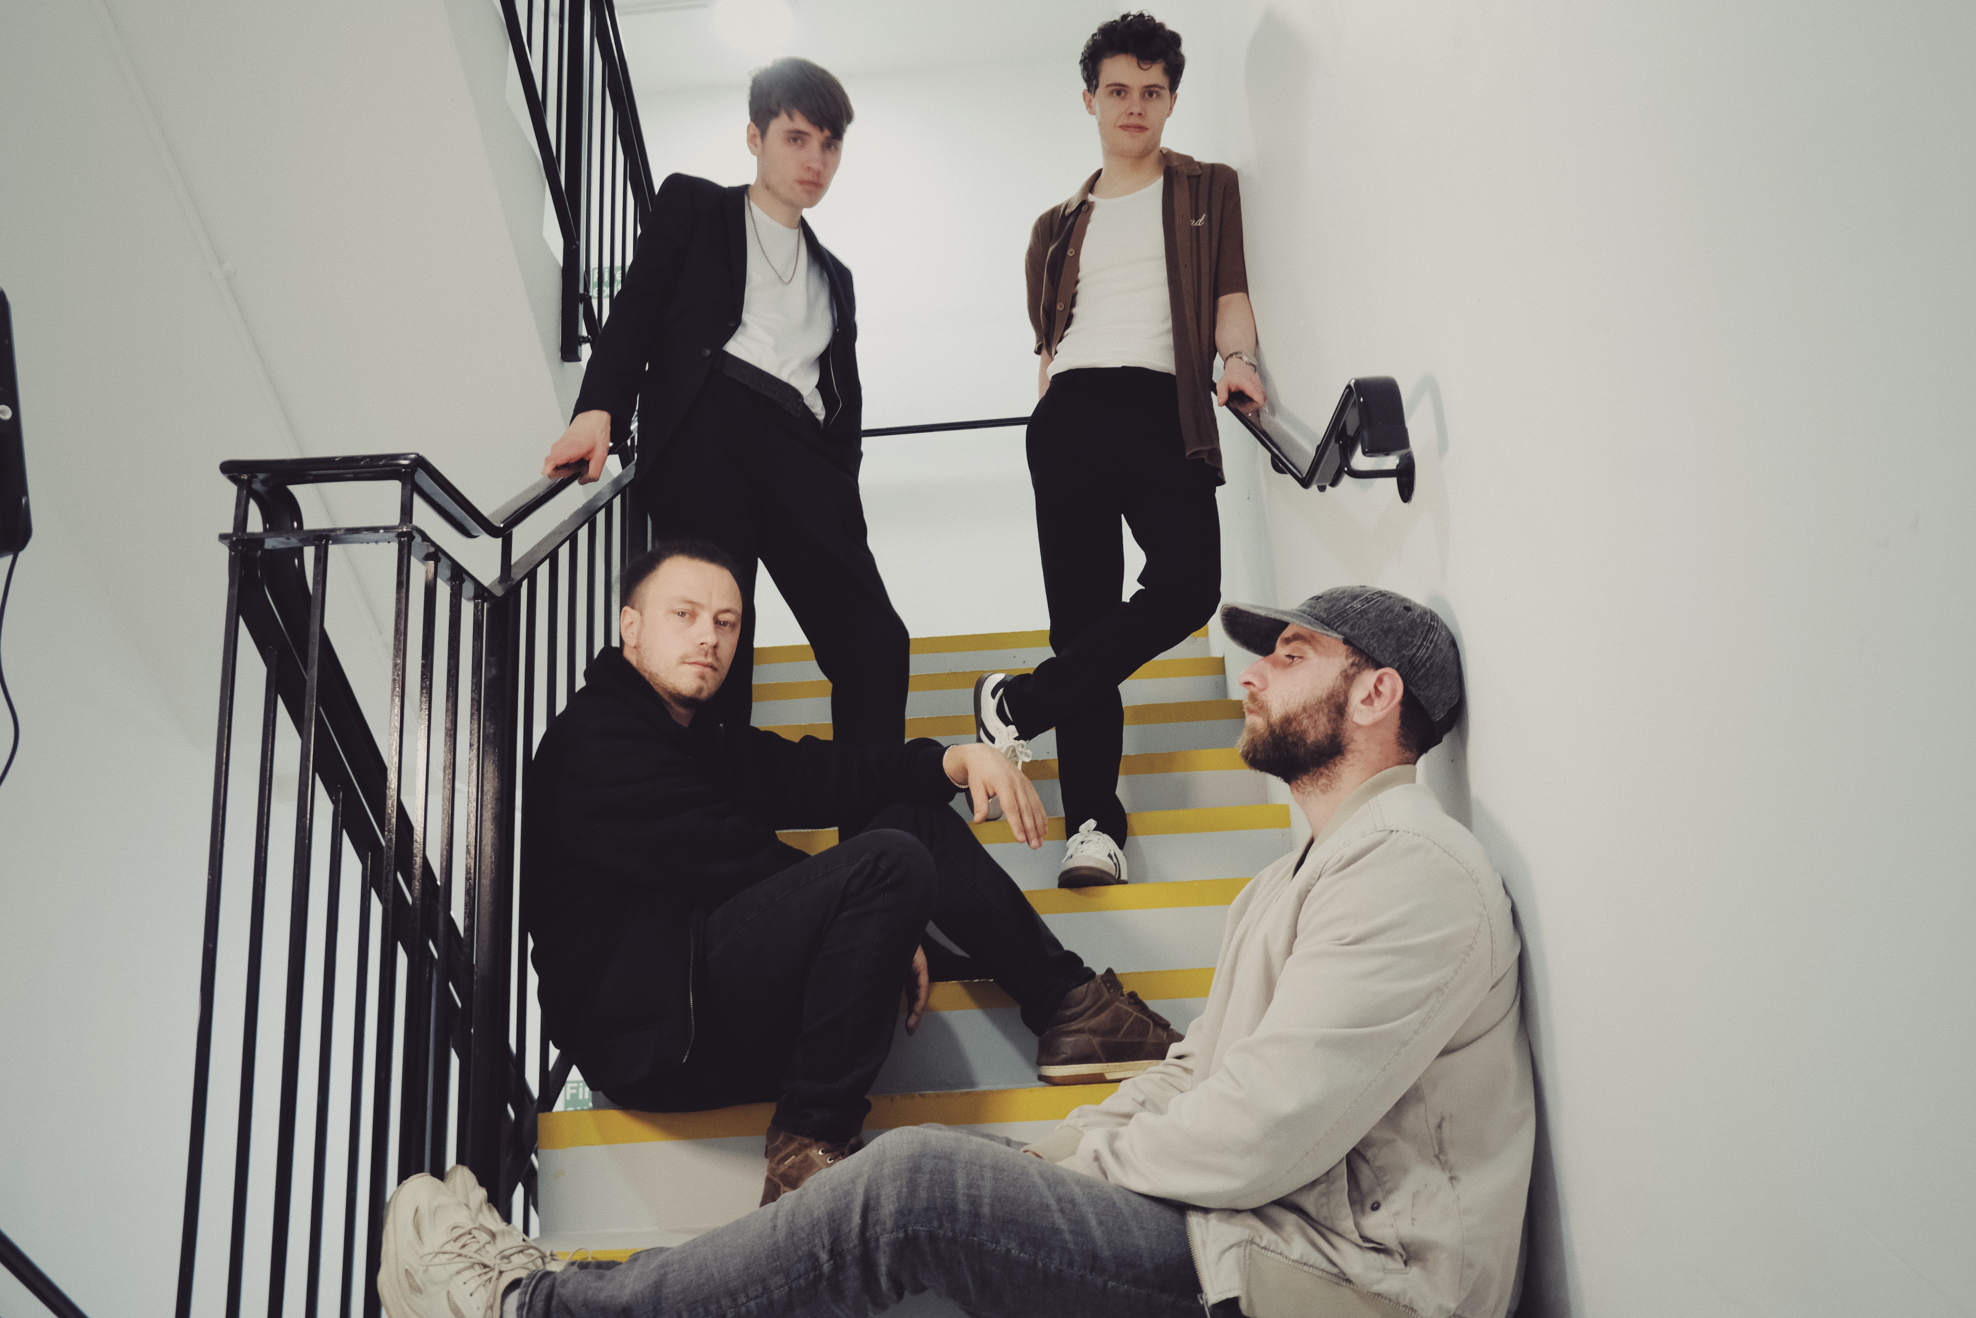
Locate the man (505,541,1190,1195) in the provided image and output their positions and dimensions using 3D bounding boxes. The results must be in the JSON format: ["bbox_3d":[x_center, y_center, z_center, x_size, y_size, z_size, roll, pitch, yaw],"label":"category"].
[{"bbox_3d":[-0.202,0.290,2.186,0.970,1.000,0.562,-9,-15,22],"label":"man"}]

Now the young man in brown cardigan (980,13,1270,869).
[{"bbox_3d":[0.239,-0.427,2.931,0.616,1.753,0.380,-4,-14,5],"label":"young man in brown cardigan"}]

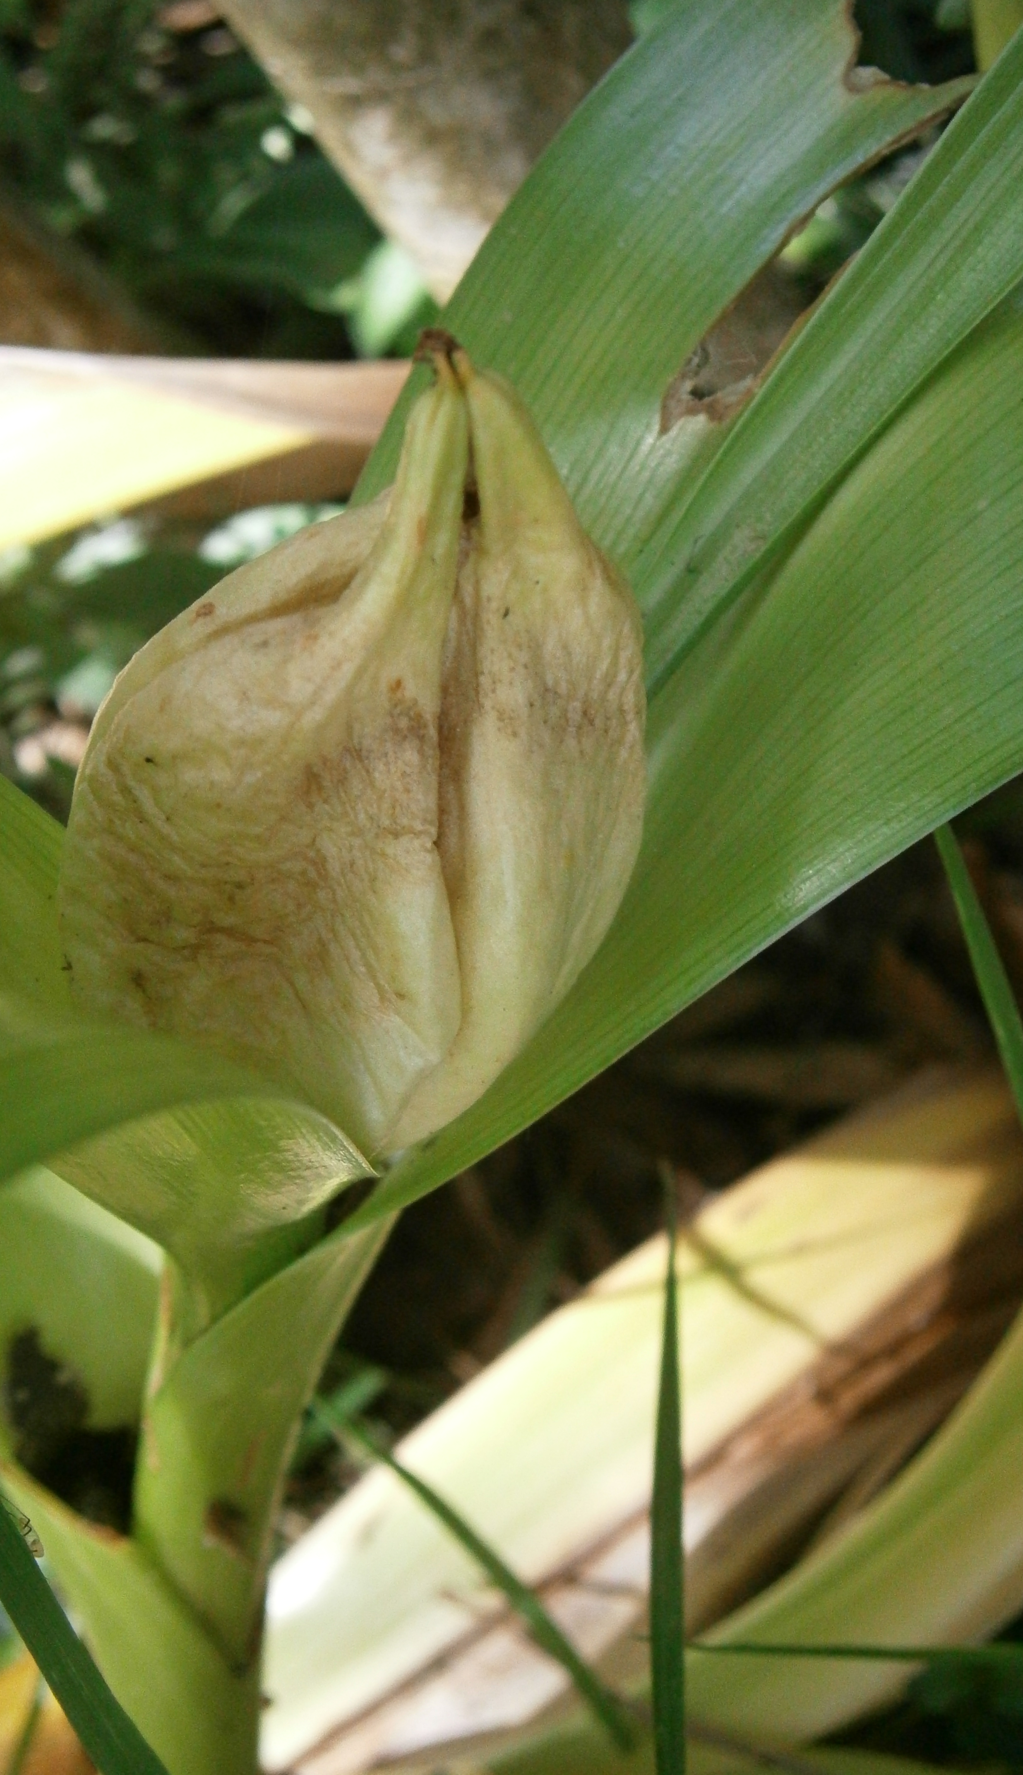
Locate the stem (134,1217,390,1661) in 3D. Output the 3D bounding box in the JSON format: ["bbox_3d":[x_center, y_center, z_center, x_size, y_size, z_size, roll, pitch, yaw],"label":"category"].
[{"bbox_3d":[-0.024,0.053,0.232,0.019,0.044,0.017,14,21,0],"label":"stem"}]

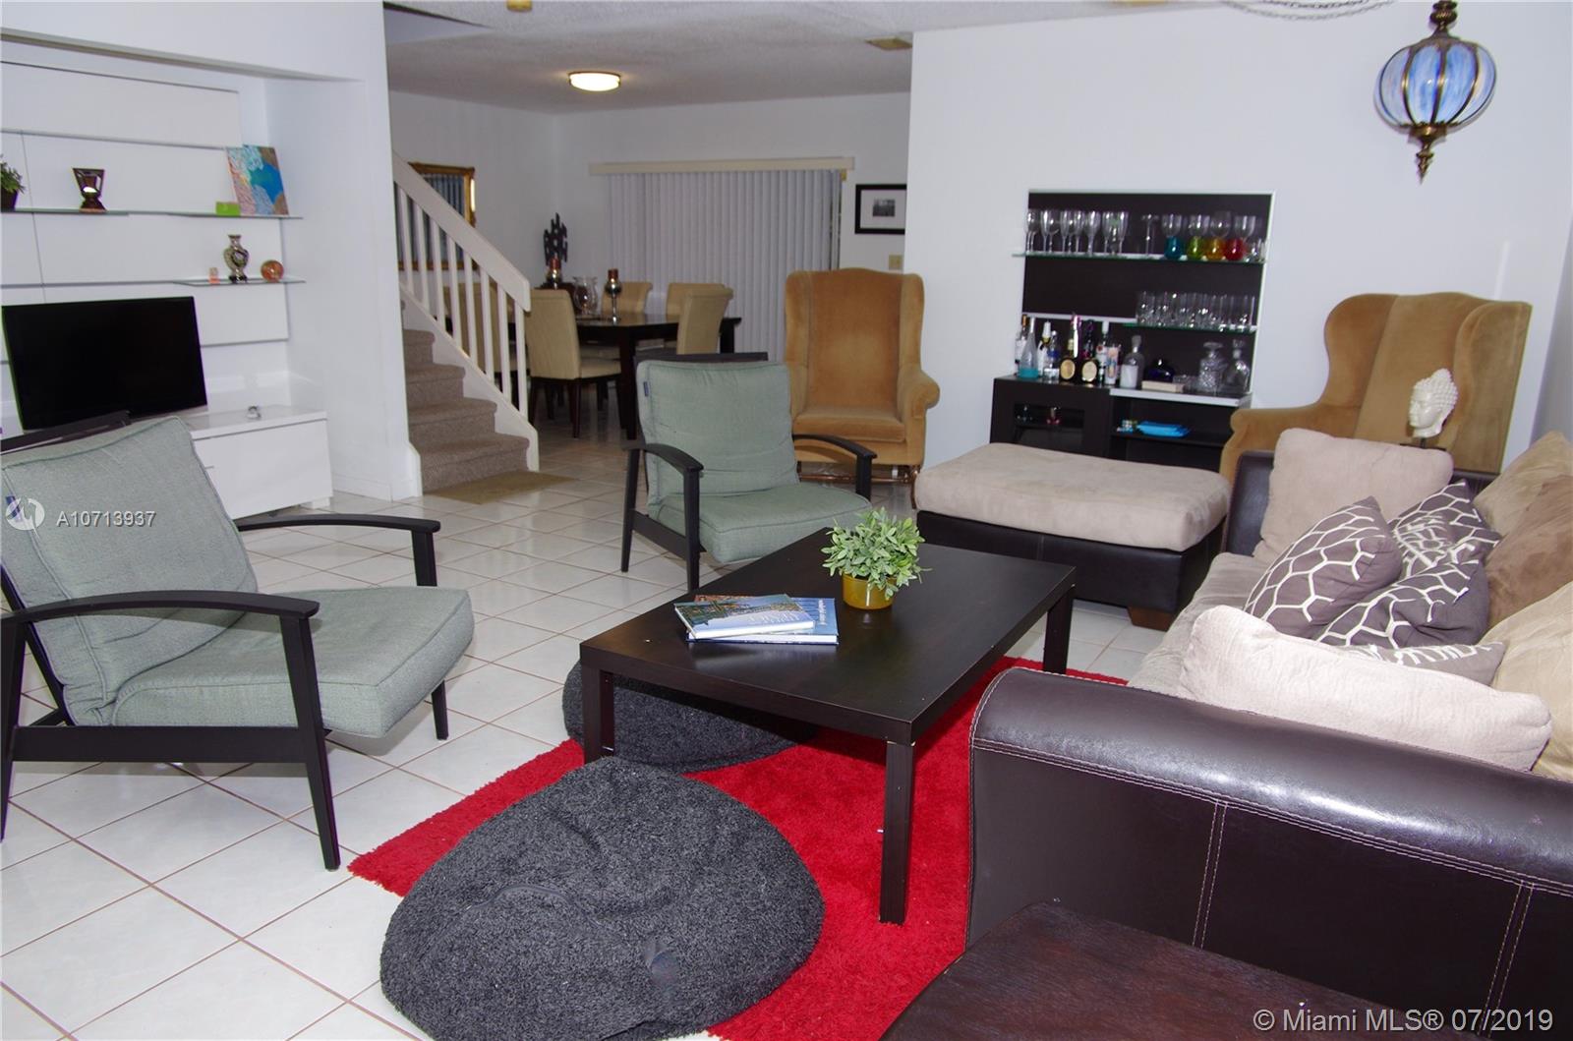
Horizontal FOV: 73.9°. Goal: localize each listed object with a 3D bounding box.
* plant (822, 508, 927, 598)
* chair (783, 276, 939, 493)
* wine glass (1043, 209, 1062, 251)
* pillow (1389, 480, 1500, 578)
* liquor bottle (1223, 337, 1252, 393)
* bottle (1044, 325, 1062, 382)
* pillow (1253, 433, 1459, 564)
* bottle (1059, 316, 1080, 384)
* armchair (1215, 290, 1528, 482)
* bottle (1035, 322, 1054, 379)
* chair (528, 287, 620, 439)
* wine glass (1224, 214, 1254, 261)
[{"bbox_3d":[0.218,0.088,2.563,0.250,0.235,0.250,1,14,0],"label":"plant"},{"bbox_3d":[0.356,-0.734,5.645,0.850,1.190,0.820,3,15,6],"label":"chair"},{"bbox_3d":[1.371,-1.496,5.399,0.088,0.220,0.088,10,17,29],"label":"wine glass"},{"bbox_3d":[1.597,0.063,2.619,0.430,0.150,0.430,-33,3,33],"label":"pillow"},{"bbox_3d":[2.126,-0.724,4.891,0.112,0.249,0.112,10,17,29],"label":"liquor bottle"},{"bbox_3d":[1.389,-0.855,5.449,0.085,0.275,0.085,10,17,29],"label":"bottle"},{"bbox_3d":[1.602,-0.033,2.975,0.480,0.420,0.170,10,-3,29],"label":"pillow"},{"bbox_3d":[1.469,-0.883,5.403,0.095,0.330,0.095,9,17,30],"label":"bottle"},{"bbox_3d":[2.360,-0.343,4.356,0.790,1.210,0.800,-2,15,-12],"label":"armchair"},{"bbox_3d":[1.353,-0.875,5.449,0.080,0.290,0.080,9,17,30],"label":"bottle"},{"bbox_3d":[-1.475,-1.132,7.383,0.450,0.980,0.600,10,17,29],"label":"chair"},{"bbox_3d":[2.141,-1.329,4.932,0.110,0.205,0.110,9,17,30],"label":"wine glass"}]

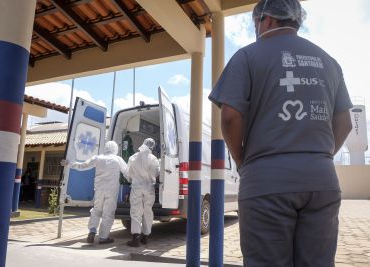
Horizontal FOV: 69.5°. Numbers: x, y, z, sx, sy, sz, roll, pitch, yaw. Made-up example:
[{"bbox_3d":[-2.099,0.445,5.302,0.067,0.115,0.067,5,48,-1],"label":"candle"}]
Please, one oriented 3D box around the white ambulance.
[{"bbox_3d":[0.228,1.070,7.478,2.110,2.680,5.750,-4,-12,26],"label":"white ambulance"}]

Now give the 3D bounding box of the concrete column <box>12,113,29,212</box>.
[{"bbox_3d":[-4.660,0.775,7.560,0.170,2.800,0.170,-4,-12,26],"label":"concrete column"}]

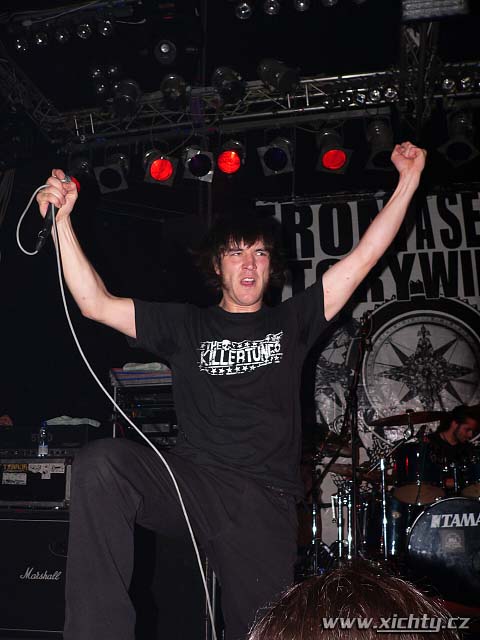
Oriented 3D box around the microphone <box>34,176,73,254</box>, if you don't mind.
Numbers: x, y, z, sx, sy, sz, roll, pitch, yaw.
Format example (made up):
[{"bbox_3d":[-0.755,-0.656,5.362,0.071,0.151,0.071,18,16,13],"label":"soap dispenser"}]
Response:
[{"bbox_3d":[-0.469,-0.267,1.700,0.050,0.210,0.050,29,0,-18],"label":"microphone"}]

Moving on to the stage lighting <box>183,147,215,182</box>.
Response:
[{"bbox_3d":[-0.358,-1.327,5.676,0.250,0.250,0.320,1,30,-15],"label":"stage lighting"}]

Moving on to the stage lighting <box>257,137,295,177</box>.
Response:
[{"bbox_3d":[0.298,-1.353,5.501,0.250,0.250,0.320,-3,29,14],"label":"stage lighting"}]

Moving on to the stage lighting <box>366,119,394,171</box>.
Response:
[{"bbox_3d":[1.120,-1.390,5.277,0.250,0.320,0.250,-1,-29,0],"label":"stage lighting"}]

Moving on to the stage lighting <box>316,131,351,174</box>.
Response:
[{"bbox_3d":[0.757,-1.353,5.374,0.250,0.320,0.250,-1,-43,1],"label":"stage lighting"}]

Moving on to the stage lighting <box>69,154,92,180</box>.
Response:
[{"bbox_3d":[-1.433,-1.367,5.966,0.220,0.220,0.280,3,32,-23],"label":"stage lighting"}]

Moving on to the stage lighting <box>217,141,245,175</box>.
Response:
[{"bbox_3d":[-0.076,-1.369,5.602,0.225,0.225,0.300,-2,31,11],"label":"stage lighting"}]

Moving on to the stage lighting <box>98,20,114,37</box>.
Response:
[{"bbox_3d":[-0.863,-1.883,4.300,0.095,0.095,0.100,2,32,-16],"label":"stage lighting"}]

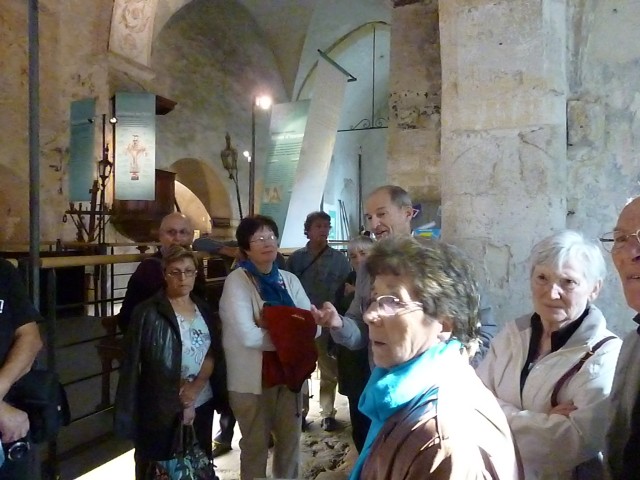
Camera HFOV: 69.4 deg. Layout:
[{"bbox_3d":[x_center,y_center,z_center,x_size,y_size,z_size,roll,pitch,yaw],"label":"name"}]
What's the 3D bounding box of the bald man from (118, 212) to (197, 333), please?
[{"bbox_3d":[-0.860,0.690,2.670,0.550,1.700,0.360,0,1,-32],"label":"bald man"}]

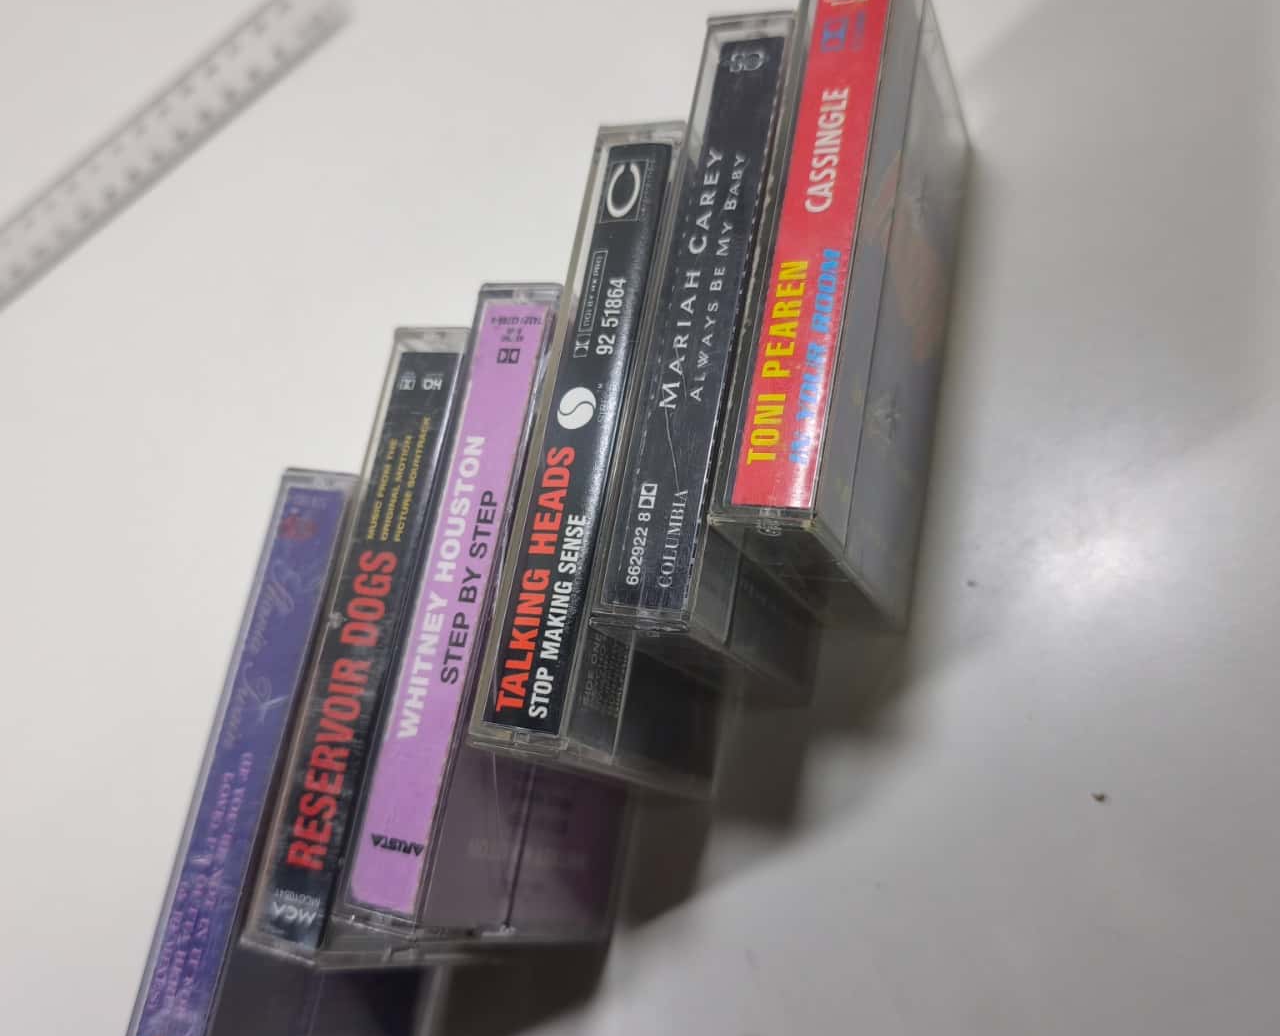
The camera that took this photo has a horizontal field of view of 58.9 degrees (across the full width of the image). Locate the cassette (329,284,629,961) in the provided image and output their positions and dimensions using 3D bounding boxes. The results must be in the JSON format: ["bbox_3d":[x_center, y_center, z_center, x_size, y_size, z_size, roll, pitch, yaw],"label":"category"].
[{"bbox_3d":[-0.018,0.021,0.216,0.017,0.070,0.109,4,75,25],"label":"cassette"}]

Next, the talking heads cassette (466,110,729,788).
[{"bbox_3d":[0.004,-0.007,0.216,0.017,0.070,0.109,4,75,25],"label":"talking heads cassette"}]

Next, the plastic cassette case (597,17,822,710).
[{"bbox_3d":[0.023,-0.025,0.215,0.017,0.070,0.109,4,75,25],"label":"plastic cassette case"}]

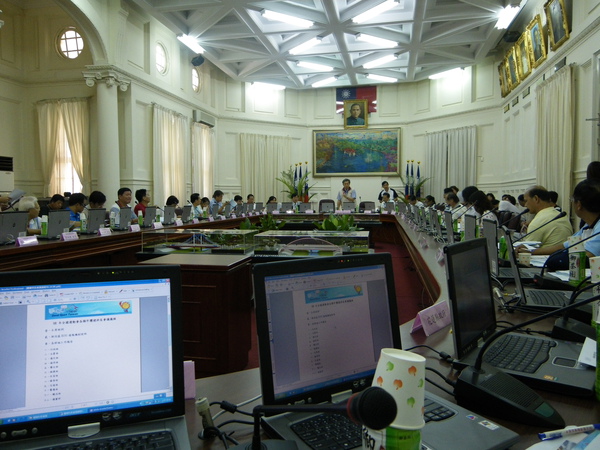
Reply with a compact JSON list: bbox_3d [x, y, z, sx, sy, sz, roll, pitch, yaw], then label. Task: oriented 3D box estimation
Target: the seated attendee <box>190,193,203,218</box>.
[{"bbox_3d":[-2.160,-0.015,10.100,0.700,1.280,0.500,0,3,10],"label":"seated attendee"}]

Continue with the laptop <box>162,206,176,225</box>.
[{"bbox_3d":[-2.094,-0.134,7.342,0.300,0.285,0.330,1,3,9],"label":"laptop"}]

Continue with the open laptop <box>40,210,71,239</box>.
[{"bbox_3d":[-2.465,0.007,4.775,0.300,0.285,0.330,1,3,9],"label":"open laptop"}]

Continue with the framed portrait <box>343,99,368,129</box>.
[{"bbox_3d":[1.673,-3.290,14.422,0.720,0.890,0.080,1,11,10],"label":"framed portrait"}]

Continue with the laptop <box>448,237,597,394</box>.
[{"bbox_3d":[0.558,0.202,1.180,0.307,0.299,0.325,2,4,36],"label":"laptop"}]

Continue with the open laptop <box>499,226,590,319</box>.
[{"bbox_3d":[0.950,0.165,1.832,0.335,0.294,0.325,1,3,19],"label":"open laptop"}]

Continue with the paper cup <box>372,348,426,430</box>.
[{"bbox_3d":[0.120,0.195,0.590,0.074,0.075,0.074,9,-1,0],"label":"paper cup"}]

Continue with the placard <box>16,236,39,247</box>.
[{"bbox_3d":[-2.375,0.144,4.234,0.054,0.070,0.200,1,3,12],"label":"placard"}]

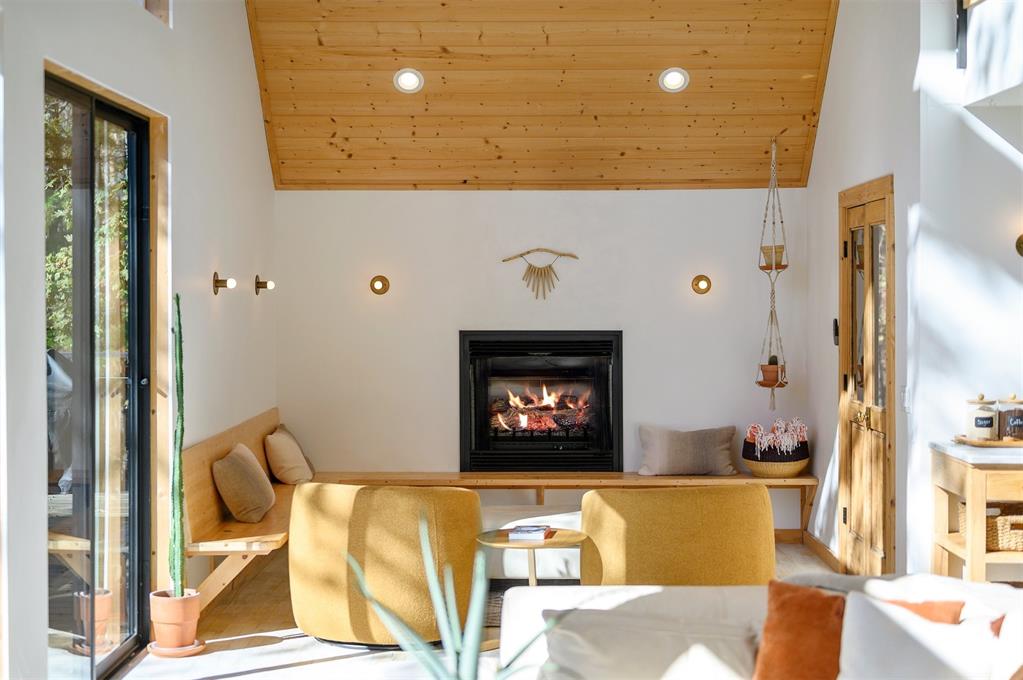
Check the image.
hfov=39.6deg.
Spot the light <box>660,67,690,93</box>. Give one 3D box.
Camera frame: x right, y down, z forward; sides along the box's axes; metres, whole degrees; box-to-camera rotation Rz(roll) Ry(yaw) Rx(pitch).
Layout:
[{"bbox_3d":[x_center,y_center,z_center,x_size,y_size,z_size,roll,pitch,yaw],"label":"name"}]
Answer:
[{"bbox_3d":[0.956,-1.525,8.328,0.183,0.183,0.030,0,43,1],"label":"light"}]

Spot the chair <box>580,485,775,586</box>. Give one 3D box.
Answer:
[{"bbox_3d":[0.771,0.995,6.551,0.850,0.730,0.800,-1,2,-19],"label":"chair"}]

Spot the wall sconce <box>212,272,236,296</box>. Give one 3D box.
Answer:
[{"bbox_3d":[-1.454,-0.286,7.231,0.110,0.121,0.121,0,2,1],"label":"wall sconce"}]

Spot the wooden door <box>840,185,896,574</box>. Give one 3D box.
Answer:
[{"bbox_3d":[1.840,0.265,7.261,0.090,2.112,1.168,0,2,1],"label":"wooden door"}]

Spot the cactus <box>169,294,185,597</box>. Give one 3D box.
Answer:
[{"bbox_3d":[-1.480,0.460,6.271,0.080,1.320,0.080,0,2,1],"label":"cactus"}]

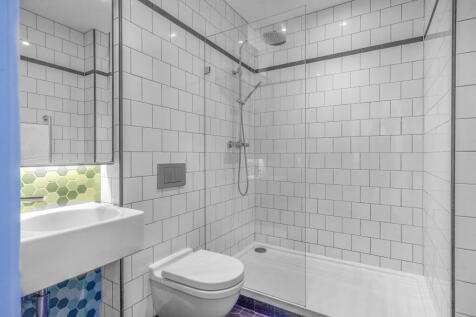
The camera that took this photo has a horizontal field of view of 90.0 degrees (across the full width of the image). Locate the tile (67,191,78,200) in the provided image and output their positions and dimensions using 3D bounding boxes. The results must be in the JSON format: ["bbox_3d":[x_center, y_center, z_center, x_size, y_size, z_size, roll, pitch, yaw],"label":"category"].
[{"bbox_3d":[-0.855,0.191,1.237,0.008,0.049,0.057,0,1,30],"label":"tile"}]

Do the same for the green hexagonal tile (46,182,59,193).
[{"bbox_3d":[-0.900,0.142,1.157,0.008,0.049,0.057,0,1,30],"label":"green hexagonal tile"}]

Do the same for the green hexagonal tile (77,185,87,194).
[{"bbox_3d":[-0.833,0.165,1.276,0.008,0.049,0.057,0,1,30],"label":"green hexagonal tile"}]

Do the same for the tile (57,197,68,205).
[{"bbox_3d":[-0.878,0.217,1.198,0.008,0.049,0.057,0,1,30],"label":"tile"}]

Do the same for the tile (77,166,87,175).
[{"bbox_3d":[-0.833,0.064,1.274,0.008,0.049,0.057,0,1,30],"label":"tile"}]

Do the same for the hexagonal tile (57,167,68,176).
[{"bbox_3d":[-0.878,0.065,1.195,0.008,0.049,0.057,0,1,30],"label":"hexagonal tile"}]

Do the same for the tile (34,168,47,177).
[{"bbox_3d":[-0.923,0.067,1.116,0.008,0.049,0.057,0,1,30],"label":"tile"}]

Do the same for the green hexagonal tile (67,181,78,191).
[{"bbox_3d":[-0.856,0.141,1.236,0.008,0.049,0.057,0,1,30],"label":"green hexagonal tile"}]

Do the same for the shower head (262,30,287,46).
[{"bbox_3d":[0.321,-1.045,2.074,0.205,0.040,0.205,12,7,29],"label":"shower head"}]

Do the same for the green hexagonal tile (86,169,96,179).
[{"bbox_3d":[-0.811,0.088,1.314,0.008,0.049,0.057,0,1,30],"label":"green hexagonal tile"}]

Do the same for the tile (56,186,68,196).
[{"bbox_3d":[-0.878,0.167,1.197,0.008,0.049,0.057,0,1,30],"label":"tile"}]

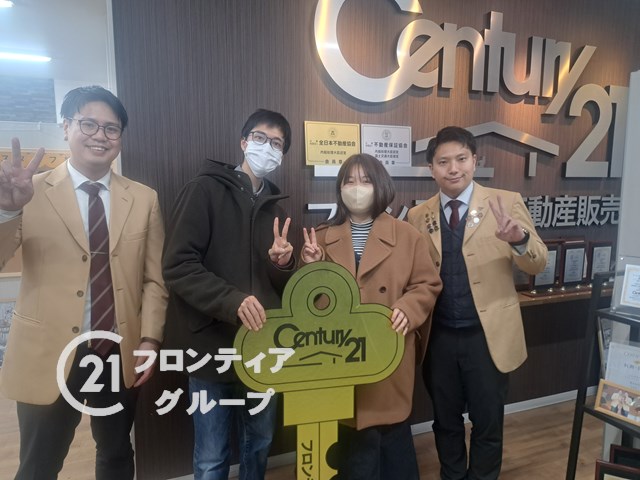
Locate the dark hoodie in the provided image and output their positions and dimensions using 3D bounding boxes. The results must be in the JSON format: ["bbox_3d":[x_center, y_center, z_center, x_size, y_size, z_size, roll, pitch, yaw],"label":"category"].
[{"bbox_3d":[-0.323,0.106,1.600,0.480,0.780,0.370,-4,8,-26],"label":"dark hoodie"}]

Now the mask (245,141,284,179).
[{"bbox_3d":[-0.184,-0.260,1.443,0.130,0.113,0.078,16,6,-21],"label":"mask"}]

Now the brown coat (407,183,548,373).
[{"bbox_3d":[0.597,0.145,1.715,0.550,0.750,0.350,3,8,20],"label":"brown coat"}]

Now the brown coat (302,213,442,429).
[{"bbox_3d":[0.195,0.304,1.716,0.530,0.830,0.360,2,8,13],"label":"brown coat"}]

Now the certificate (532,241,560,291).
[{"bbox_3d":[1.351,0.155,2.652,0.195,0.290,0.030,-3,8,-18],"label":"certificate"}]

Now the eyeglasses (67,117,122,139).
[{"bbox_3d":[-0.706,-0.352,1.382,0.138,0.046,0.140,2,11,-45],"label":"eyeglasses"}]

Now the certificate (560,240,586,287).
[{"bbox_3d":[1.557,0.147,2.720,0.190,0.285,0.030,-3,8,-18],"label":"certificate"}]

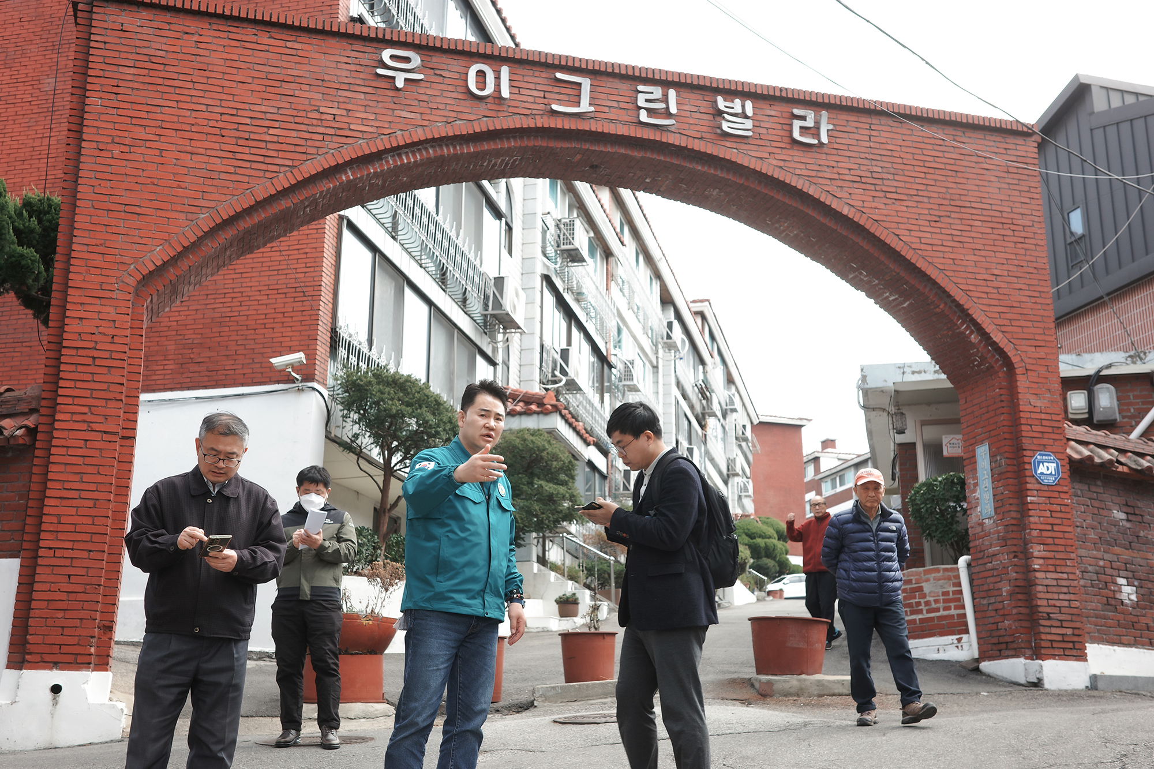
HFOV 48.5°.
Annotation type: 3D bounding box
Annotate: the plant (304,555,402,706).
[{"bbox_3d":[-1.934,2.104,10.850,0.900,1.190,0.900,0,-15,0],"label":"plant"}]

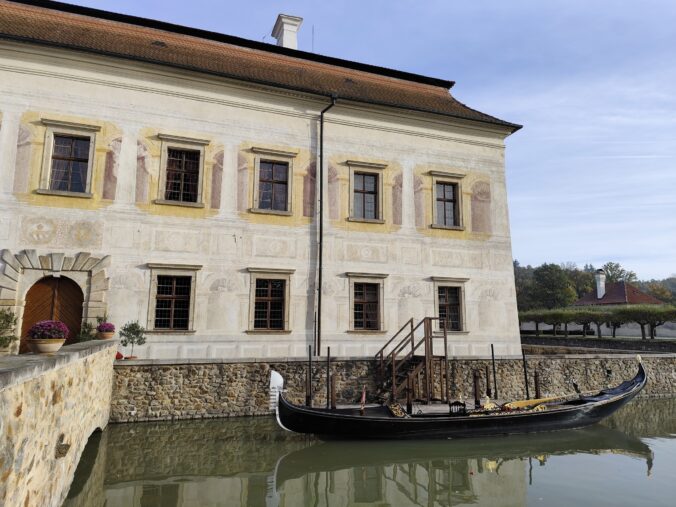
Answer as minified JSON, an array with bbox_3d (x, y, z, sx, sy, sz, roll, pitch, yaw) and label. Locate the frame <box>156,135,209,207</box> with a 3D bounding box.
[{"bbox_3d":[-5.664,-2.977,16.423,1.770,2.580,0.330,4,-10,-18],"label":"frame"}]

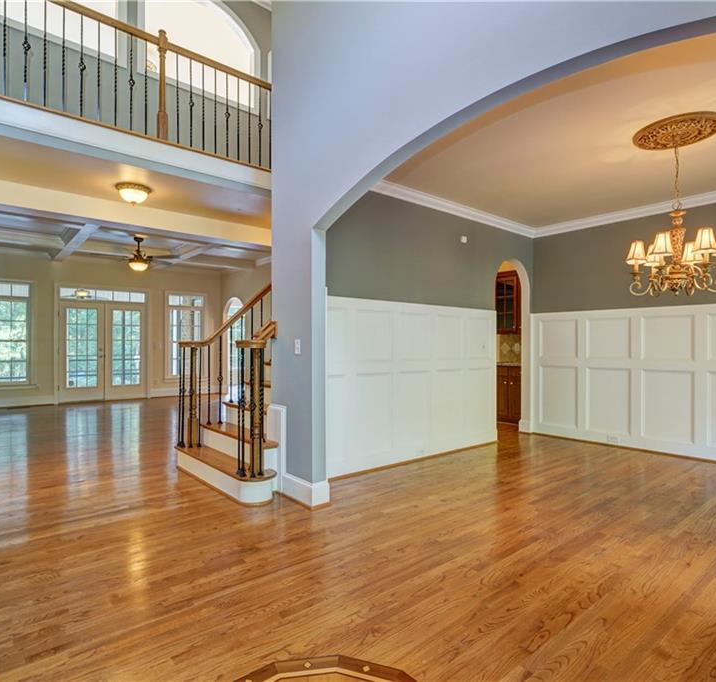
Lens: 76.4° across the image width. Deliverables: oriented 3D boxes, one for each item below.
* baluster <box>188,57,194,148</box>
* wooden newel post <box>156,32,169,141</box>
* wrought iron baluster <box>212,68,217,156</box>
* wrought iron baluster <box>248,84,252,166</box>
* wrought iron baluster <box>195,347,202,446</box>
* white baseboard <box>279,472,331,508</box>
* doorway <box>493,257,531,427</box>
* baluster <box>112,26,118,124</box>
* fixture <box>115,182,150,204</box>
[{"bbox_3d":[-1.585,-2.250,4.330,0.040,0.867,0.040,0,-1,-40],"label":"baluster"},{"bbox_3d":[-1.788,-2.334,4.160,0.082,1.034,0.082,0,-1,-40],"label":"wooden newel post"},{"bbox_3d":[-1.402,-2.249,4.485,0.020,0.867,0.020,0,-1,-40],"label":"wrought iron baluster"},{"bbox_3d":[-1.118,-2.248,4.725,0.020,0.867,0.020,0,-1,-40],"label":"wrought iron baluster"},{"bbox_3d":[-1.509,0.534,4.343,0.030,0.943,0.030,0,-1,-40],"label":"wrought iron baluster"},{"bbox_3d":[-0.397,1.097,3.409,0.159,0.178,0.425,0,-1,-40],"label":"white baseboard"},{"bbox_3d":[1.890,0.091,5.680,0.793,2.220,0.136,0,-1,-40],"label":"doorway"},{"bbox_3d":[-2.080,-2.253,3.911,0.020,0.867,0.020,0,-1,-40],"label":"baluster"},{"bbox_3d":[-2.212,-1.423,4.474,0.330,0.178,0.330,0,-1,-40],"label":"fixture"}]

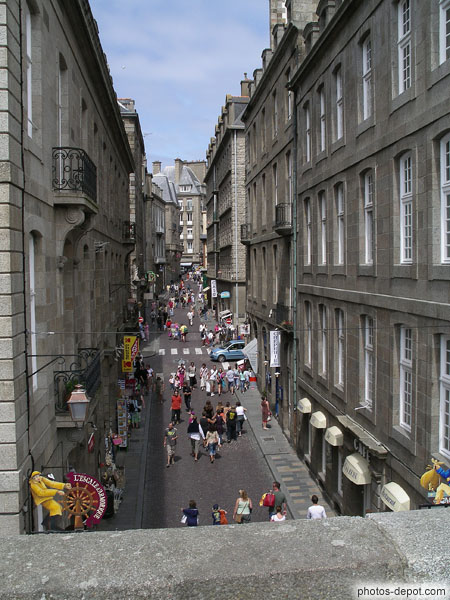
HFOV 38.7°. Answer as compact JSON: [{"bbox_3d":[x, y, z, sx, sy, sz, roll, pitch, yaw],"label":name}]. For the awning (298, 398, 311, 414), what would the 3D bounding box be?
[{"bbox_3d":[3.310,4.386,26.604,0.330,0.410,1.020,-1,3,-5],"label":"awning"}]

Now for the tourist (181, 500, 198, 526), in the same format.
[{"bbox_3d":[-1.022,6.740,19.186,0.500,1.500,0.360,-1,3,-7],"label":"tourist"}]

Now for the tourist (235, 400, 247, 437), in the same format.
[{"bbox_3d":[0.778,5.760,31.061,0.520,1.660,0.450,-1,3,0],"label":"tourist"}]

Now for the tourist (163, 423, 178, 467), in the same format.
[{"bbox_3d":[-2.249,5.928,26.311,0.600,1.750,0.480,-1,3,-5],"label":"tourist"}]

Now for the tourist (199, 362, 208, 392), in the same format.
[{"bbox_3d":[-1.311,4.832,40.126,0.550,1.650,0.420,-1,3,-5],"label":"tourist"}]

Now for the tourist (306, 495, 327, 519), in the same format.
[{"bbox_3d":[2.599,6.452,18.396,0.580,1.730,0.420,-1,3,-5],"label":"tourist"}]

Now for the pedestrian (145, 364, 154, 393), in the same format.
[{"bbox_3d":[-4.582,4.768,38.996,0.460,1.704,0.360,0,3,12],"label":"pedestrian"}]

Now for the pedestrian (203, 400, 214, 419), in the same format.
[{"bbox_3d":[-0.751,5.618,30.481,0.500,1.660,0.420,-1,3,-5],"label":"pedestrian"}]

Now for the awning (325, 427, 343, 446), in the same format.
[{"bbox_3d":[3.752,4.674,22.007,0.330,0.410,1.020,-1,3,-5],"label":"awning"}]

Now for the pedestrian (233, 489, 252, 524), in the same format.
[{"bbox_3d":[0.568,6.905,20.574,0.580,1.660,0.400,-1,3,-8],"label":"pedestrian"}]

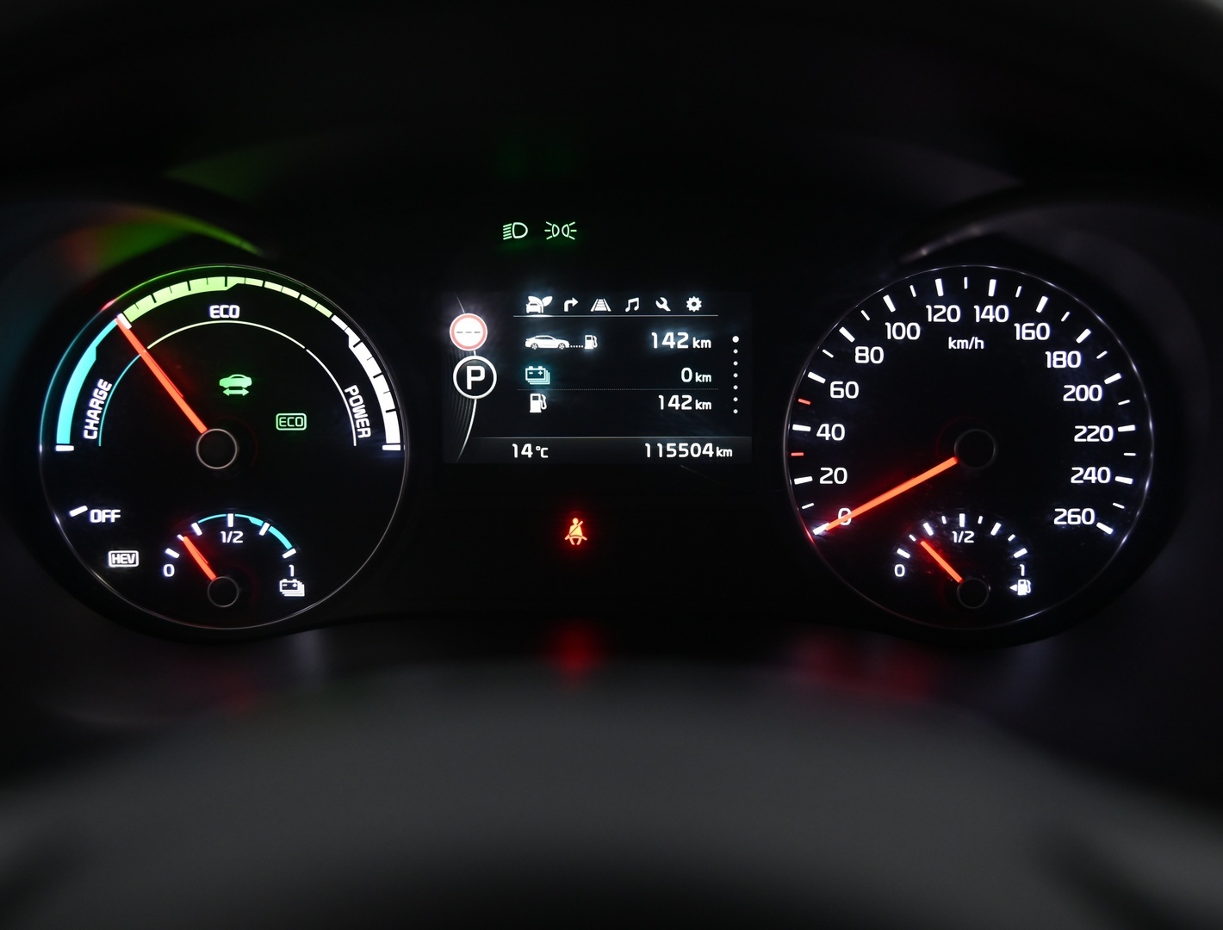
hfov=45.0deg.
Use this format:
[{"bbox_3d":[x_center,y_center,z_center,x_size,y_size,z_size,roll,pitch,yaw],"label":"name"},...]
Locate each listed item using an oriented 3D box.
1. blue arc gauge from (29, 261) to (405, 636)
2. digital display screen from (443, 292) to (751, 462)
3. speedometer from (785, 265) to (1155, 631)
[{"bbox_3d":[-0.118,-0.005,0.450,0.113,0.113,0.020,0,5,0],"label":"blue arc gauge"},{"bbox_3d":[-0.004,-0.027,0.454,0.095,0.054,0.010,0,5,0],"label":"digital display screen"},{"bbox_3d":[0.109,-0.005,0.450,0.113,0.113,0.020,0,5,0],"label":"speedometer"}]

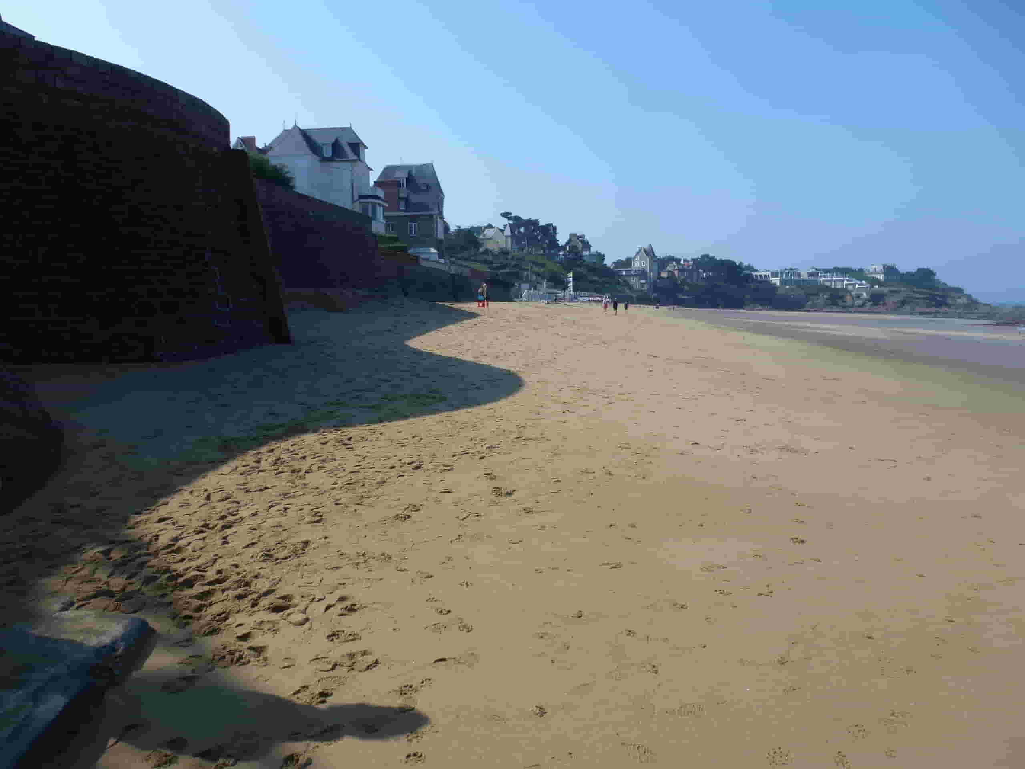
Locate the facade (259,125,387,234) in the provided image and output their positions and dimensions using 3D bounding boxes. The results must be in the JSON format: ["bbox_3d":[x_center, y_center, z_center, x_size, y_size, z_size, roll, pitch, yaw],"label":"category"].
[{"bbox_3d":[-19.495,-21.617,78.656,11.600,11.328,9.000,1,7,9],"label":"facade"}]

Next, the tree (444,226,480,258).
[{"bbox_3d":[-10.167,-28.418,148.000,7.800,6.600,7.300,0,6,0],"label":"tree"}]

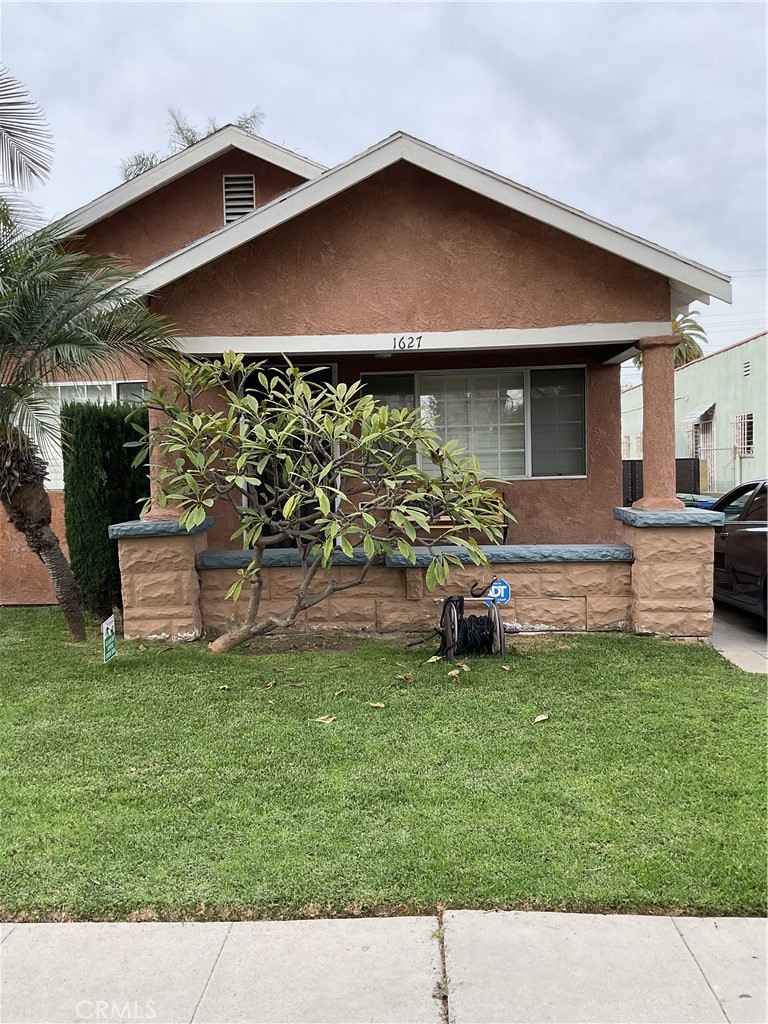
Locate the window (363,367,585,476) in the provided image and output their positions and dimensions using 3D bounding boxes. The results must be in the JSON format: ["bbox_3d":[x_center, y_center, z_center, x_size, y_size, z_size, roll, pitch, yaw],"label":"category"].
[{"bbox_3d":[0.976,-0.945,9.340,2.430,1.220,0.120,-1,3,3],"label":"window"}]

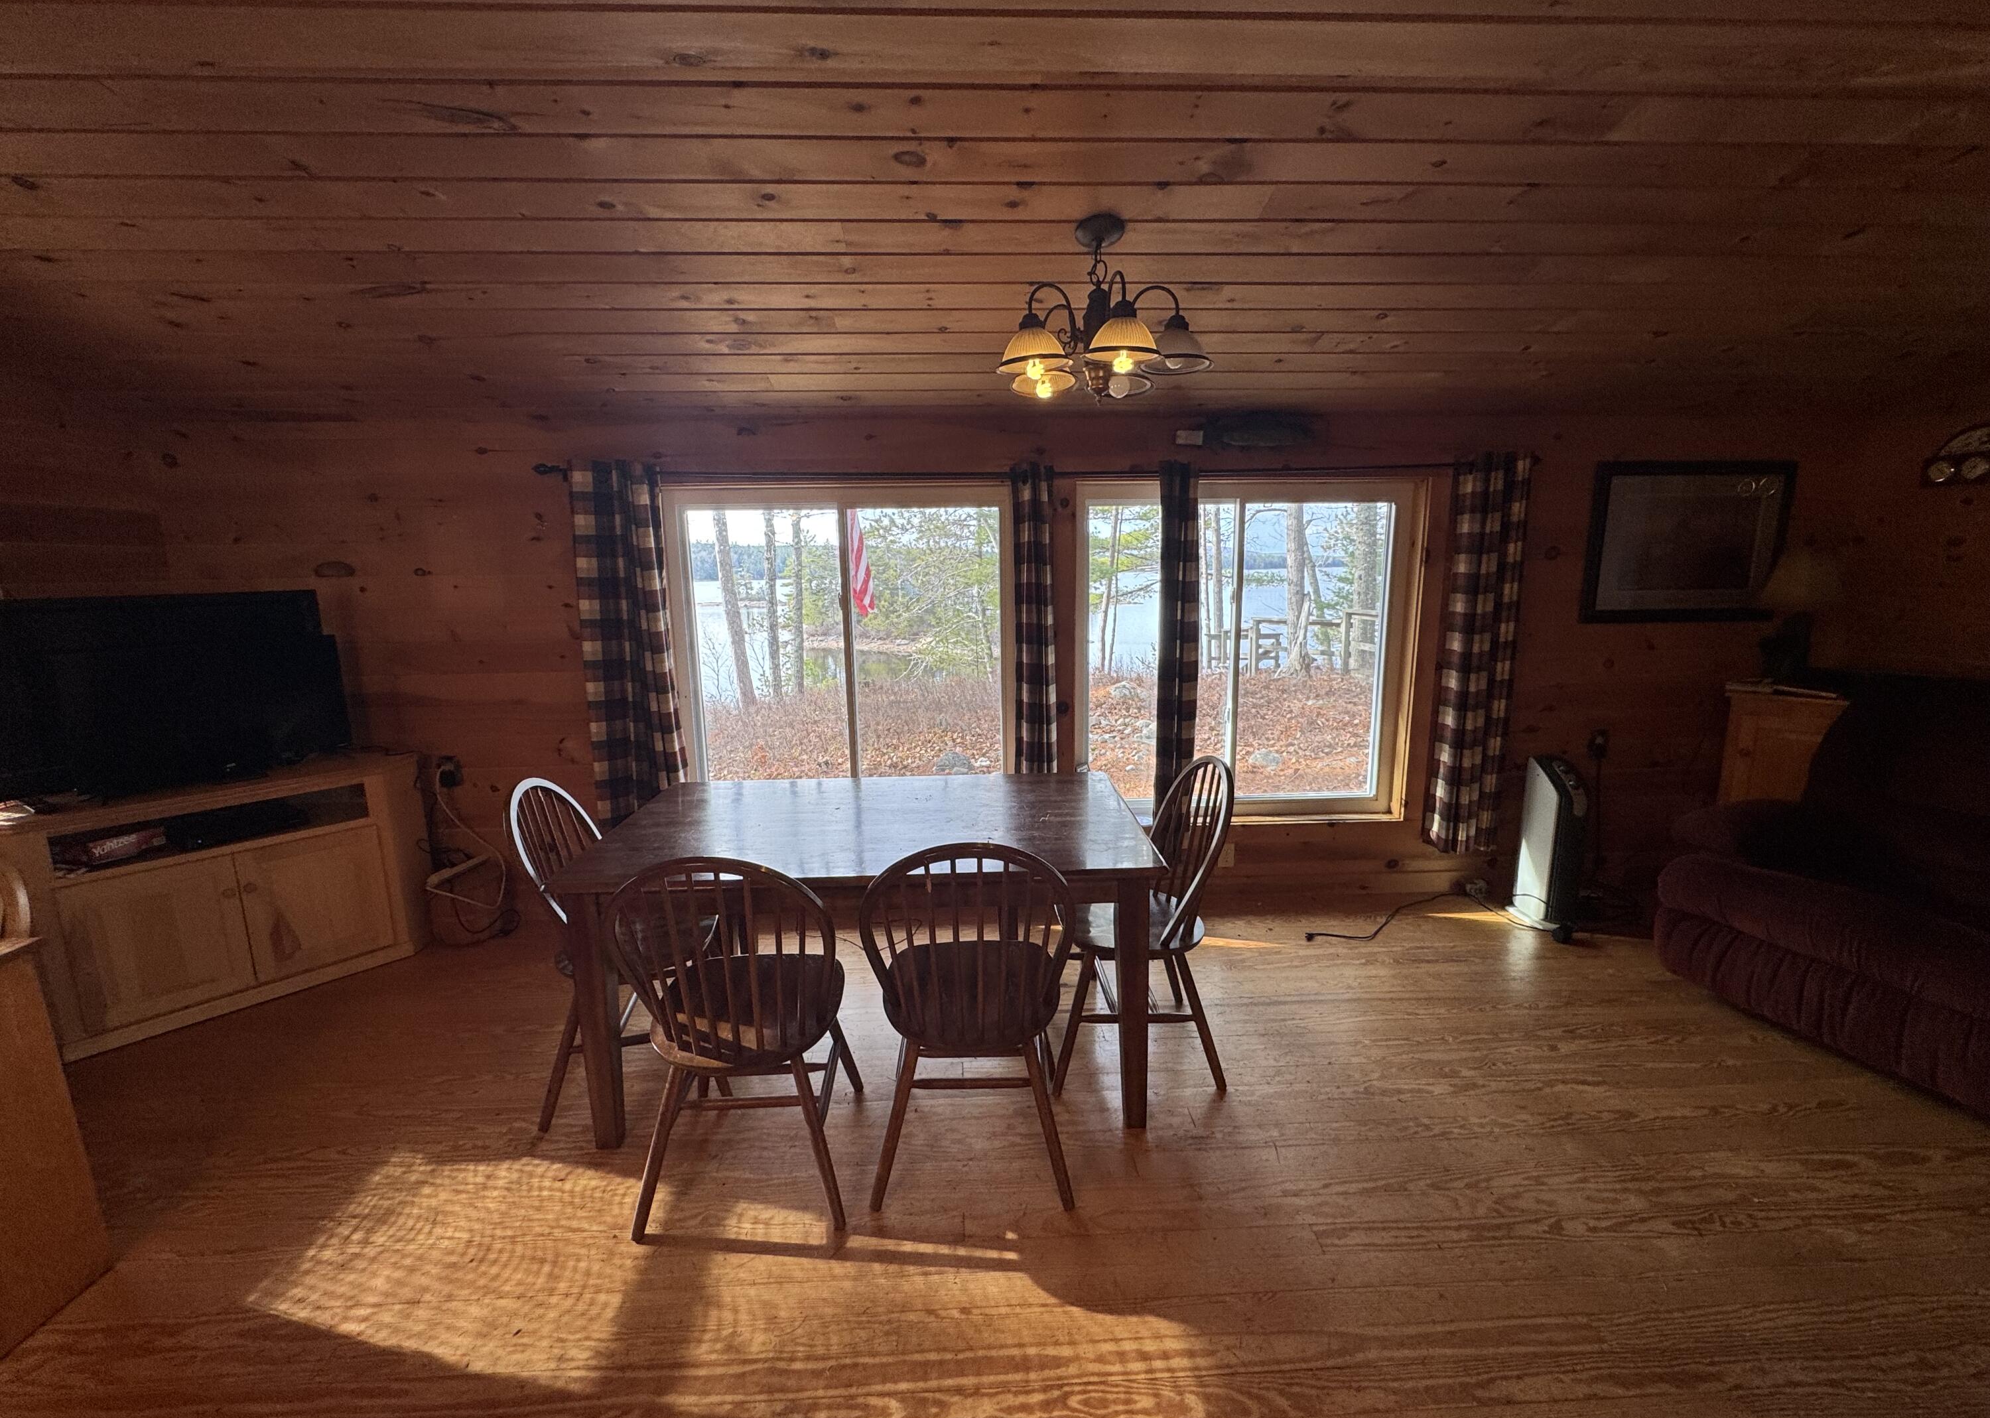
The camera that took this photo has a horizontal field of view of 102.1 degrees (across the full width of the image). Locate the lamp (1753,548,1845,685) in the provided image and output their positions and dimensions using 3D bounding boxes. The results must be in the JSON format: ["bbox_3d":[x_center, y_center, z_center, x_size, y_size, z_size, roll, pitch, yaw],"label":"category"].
[{"bbox_3d":[3.314,-0.385,3.312,0.251,0.556,0.251,-1,10,-2],"label":"lamp"}]

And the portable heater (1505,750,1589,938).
[{"bbox_3d":[2.263,0.560,3.281,0.141,0.699,0.286,-1,10,-2],"label":"portable heater"}]

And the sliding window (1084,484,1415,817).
[{"bbox_3d":[1.041,-0.213,3.381,1.410,1.430,0.100,-1,10,-1],"label":"sliding window"}]

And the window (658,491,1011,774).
[{"bbox_3d":[-0.613,-0.186,3.465,1.483,1.495,0.111,-1,10,-2],"label":"window"}]

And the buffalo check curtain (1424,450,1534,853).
[{"bbox_3d":[1.954,-0.193,3.274,0.310,1.620,0.110,-1,10,-1],"label":"buffalo check curtain"}]

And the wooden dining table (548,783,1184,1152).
[{"bbox_3d":[-0.348,0.705,2.548,1.548,0.746,0.979,-1,10,-2],"label":"wooden dining table"}]

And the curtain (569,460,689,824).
[{"bbox_3d":[-1.501,-0.136,3.338,0.392,1.719,0.106,-1,10,-2],"label":"curtain"}]

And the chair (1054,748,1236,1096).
[{"bbox_3d":[0.416,0.623,2.526,0.540,0.950,0.490,-1,10,-2],"label":"chair"}]

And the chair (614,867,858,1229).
[{"bbox_3d":[-0.619,0.724,2.041,0.490,0.950,0.550,-2,10,-4],"label":"chair"}]

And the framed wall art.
[{"bbox_3d":[2.950,-0.708,3.443,0.872,0.666,0.032,-1,10,-2],"label":"framed wall art"}]

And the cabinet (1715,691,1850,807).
[{"bbox_3d":[3.206,0.438,3.261,0.500,0.980,0.360,7,13,38],"label":"cabinet"}]

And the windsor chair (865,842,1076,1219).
[{"bbox_3d":[-0.057,0.705,2.104,0.490,0.950,0.550,-1,10,1],"label":"windsor chair"}]

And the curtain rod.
[{"bbox_3d":[0.154,-0.922,3.102,3.820,0.050,0.080,-1,10,-1],"label":"curtain rod"}]

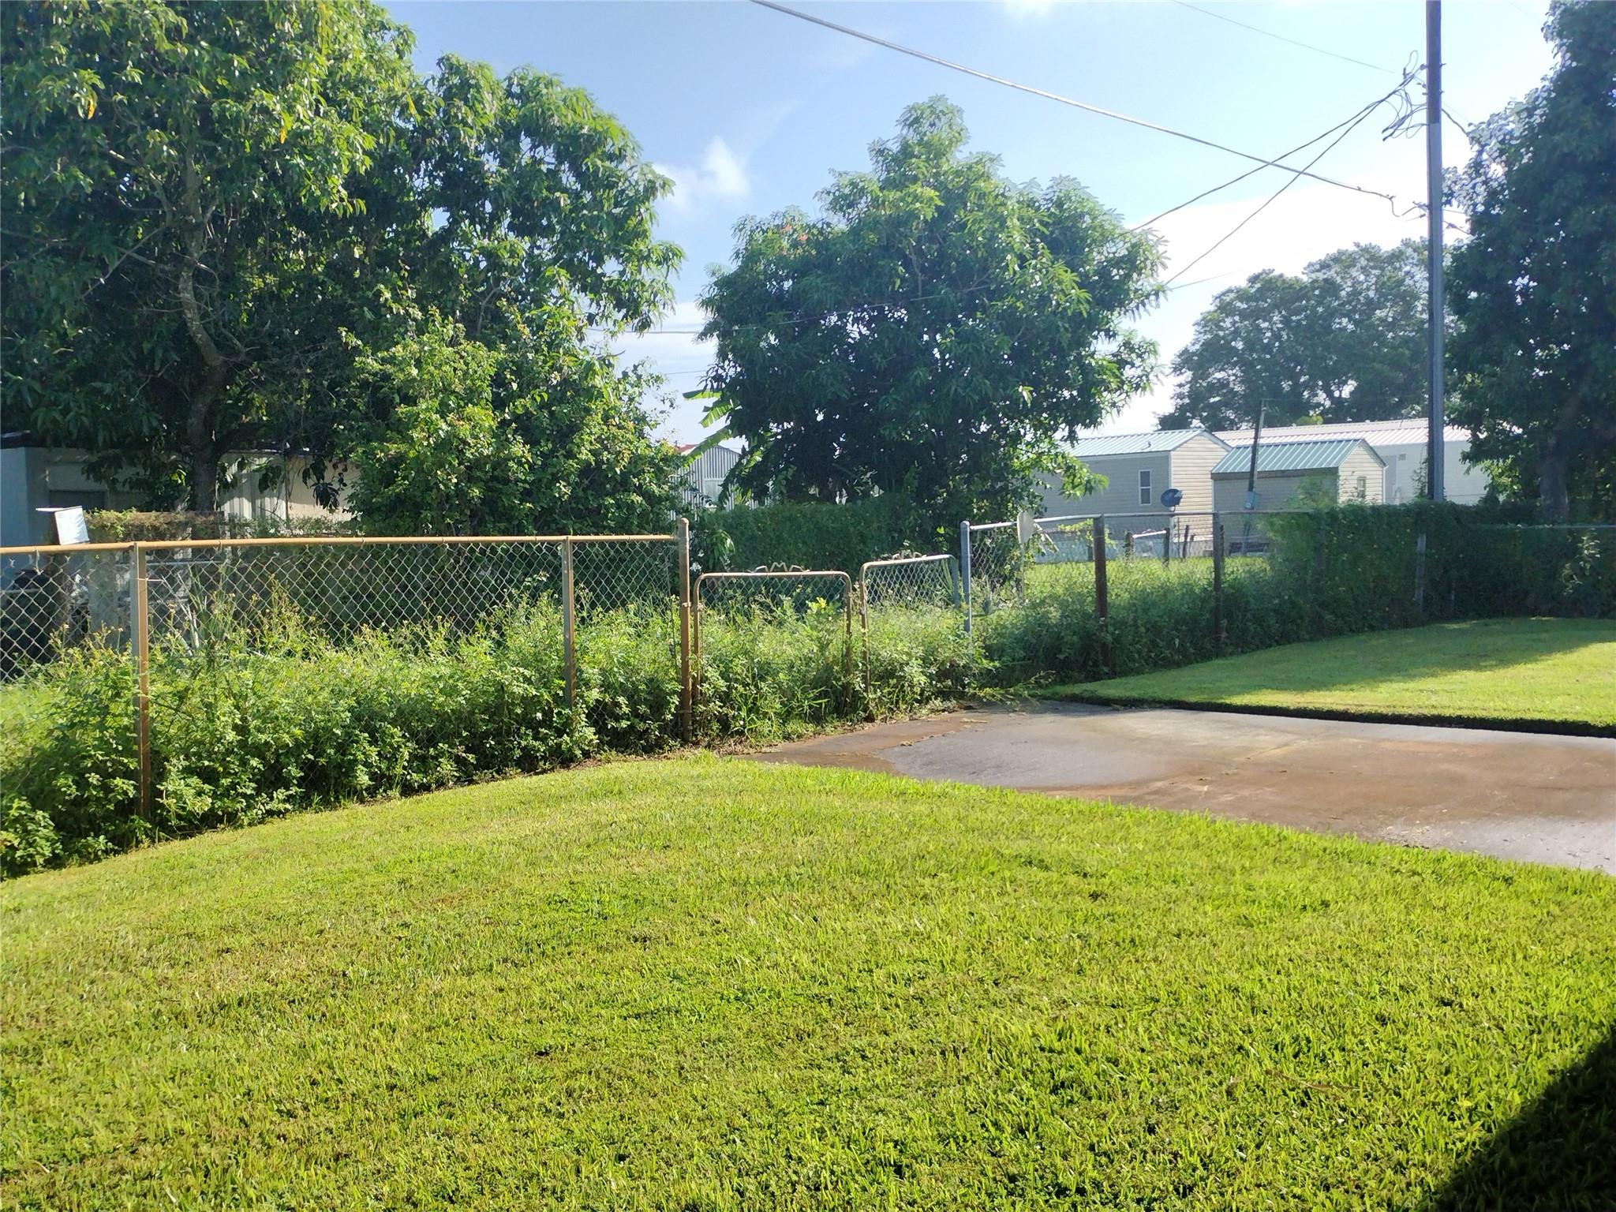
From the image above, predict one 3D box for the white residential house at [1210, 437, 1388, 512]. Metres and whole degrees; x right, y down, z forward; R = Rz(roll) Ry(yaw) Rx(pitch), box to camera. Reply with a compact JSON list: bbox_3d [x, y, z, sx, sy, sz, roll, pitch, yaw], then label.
[{"bbox_3d":[14.002,-3.032,36.035,2.600,3.200,3.820,-4,5,-39],"label":"white residential house"}]

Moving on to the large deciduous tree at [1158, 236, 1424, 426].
[{"bbox_3d":[23.062,-9.997,57.490,14.200,13.800,13.000,-1,4,0],"label":"large deciduous tree"}]

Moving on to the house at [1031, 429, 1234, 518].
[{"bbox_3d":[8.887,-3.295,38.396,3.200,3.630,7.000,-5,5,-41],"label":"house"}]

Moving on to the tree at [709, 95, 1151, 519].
[{"bbox_3d":[1.626,-3.288,16.819,6.300,6.850,6.000,-1,4,0],"label":"tree"}]

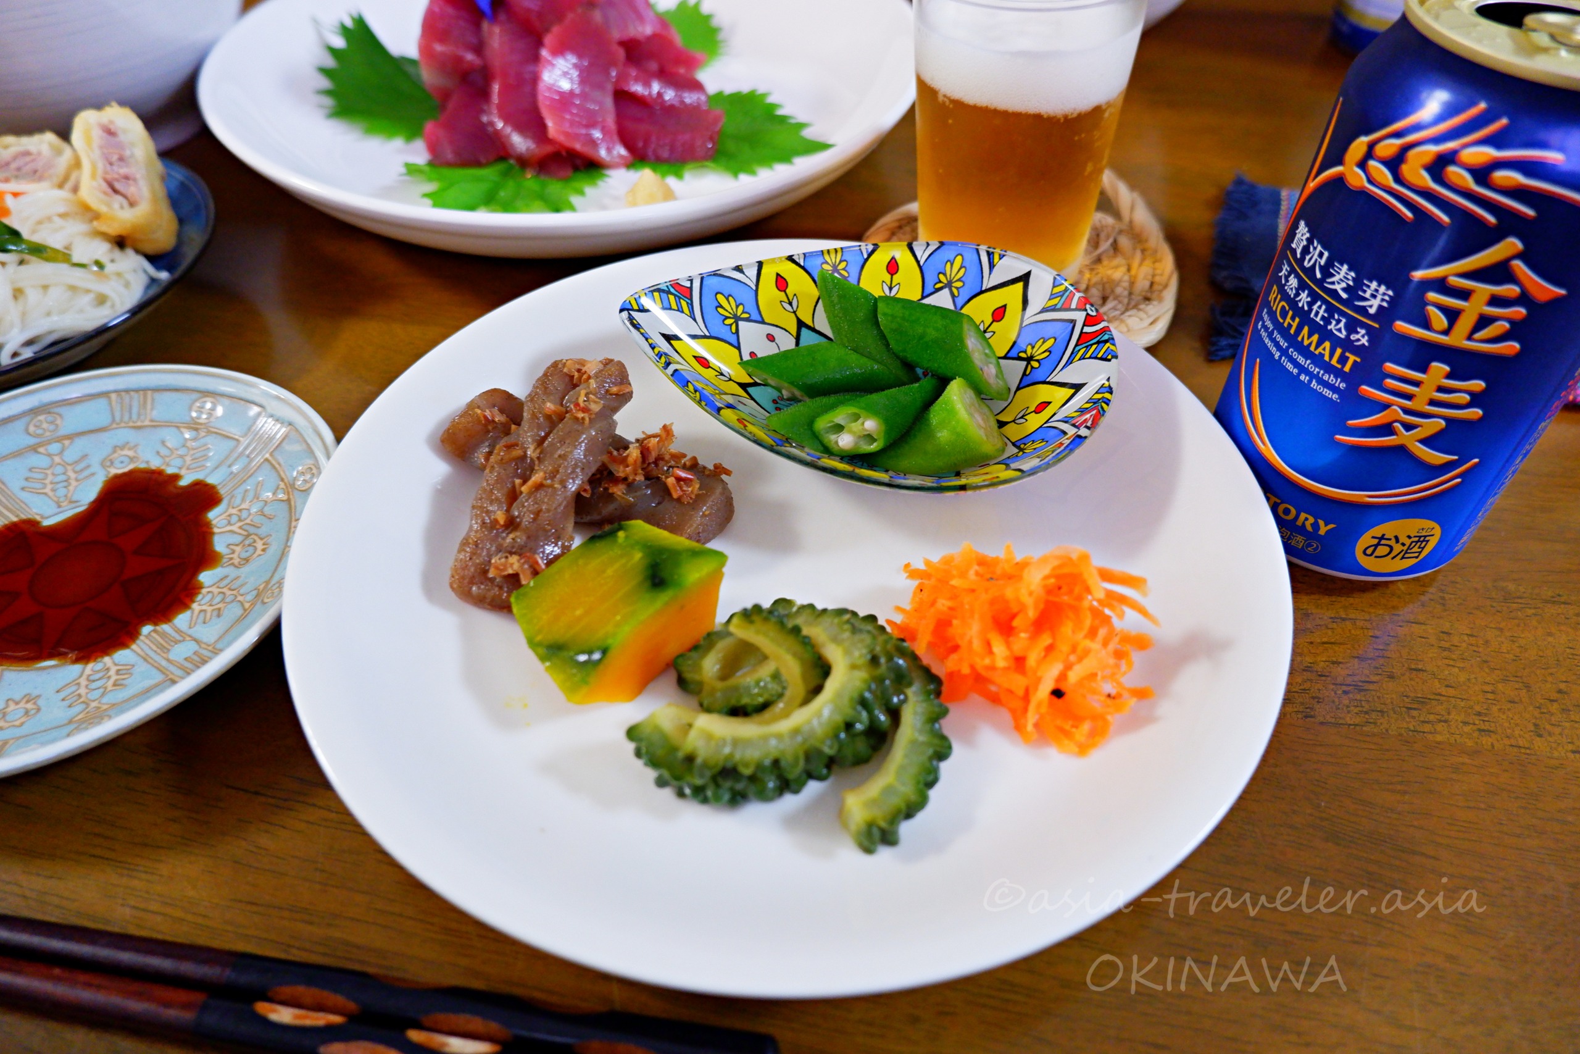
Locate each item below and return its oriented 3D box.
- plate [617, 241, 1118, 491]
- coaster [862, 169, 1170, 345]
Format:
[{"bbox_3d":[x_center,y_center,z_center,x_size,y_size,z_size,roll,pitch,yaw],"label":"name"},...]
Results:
[{"bbox_3d":[0.018,-0.037,0.267,0.129,0.029,0.100,6,47,6],"label":"plate"},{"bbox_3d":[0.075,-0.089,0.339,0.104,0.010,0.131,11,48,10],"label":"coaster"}]

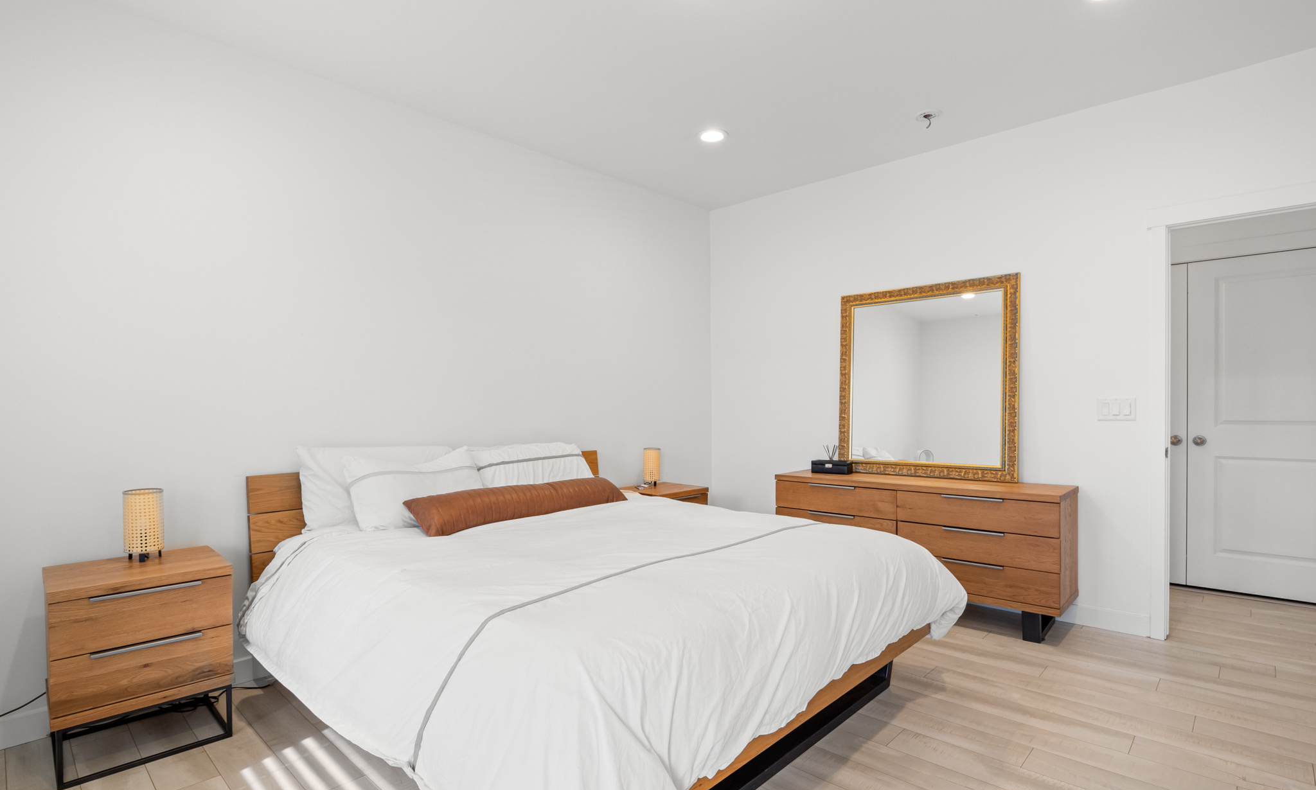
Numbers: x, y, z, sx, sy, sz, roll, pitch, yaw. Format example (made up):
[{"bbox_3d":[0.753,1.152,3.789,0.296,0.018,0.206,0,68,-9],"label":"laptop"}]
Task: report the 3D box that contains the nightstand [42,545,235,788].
[{"bbox_3d":[-1.922,0.946,2.249,0.485,0.623,0.425,0,-1,-45],"label":"nightstand"}]

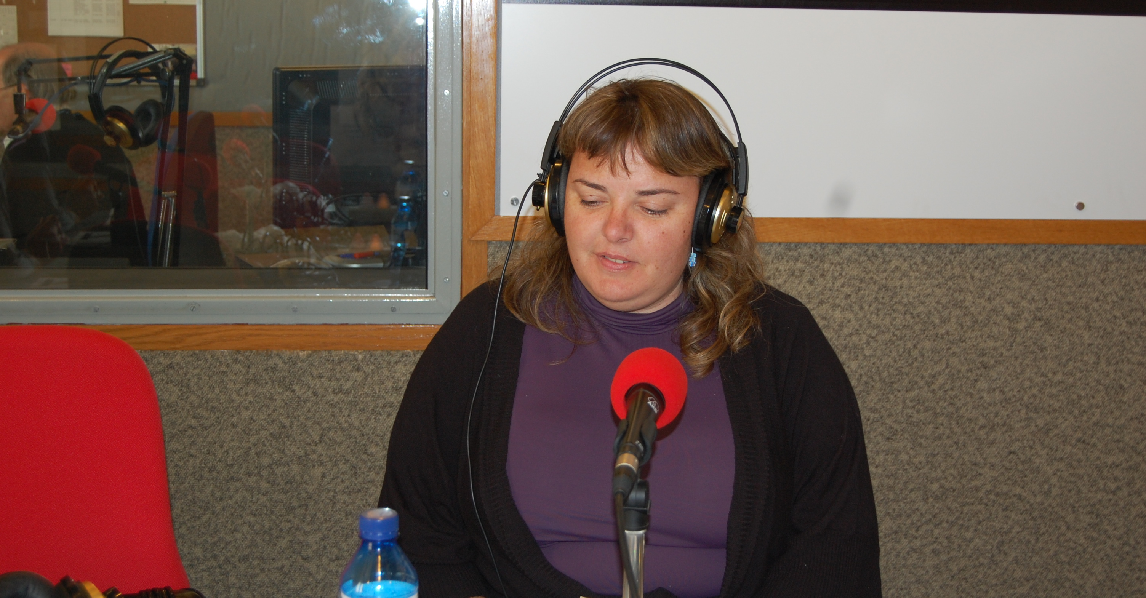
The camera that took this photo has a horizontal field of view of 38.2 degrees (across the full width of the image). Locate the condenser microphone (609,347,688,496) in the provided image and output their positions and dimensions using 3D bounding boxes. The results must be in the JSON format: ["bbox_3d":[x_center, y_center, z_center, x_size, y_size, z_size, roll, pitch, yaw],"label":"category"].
[{"bbox_3d":[0.061,0.115,1.515,0.070,0.070,0.216,2,30,11],"label":"condenser microphone"}]

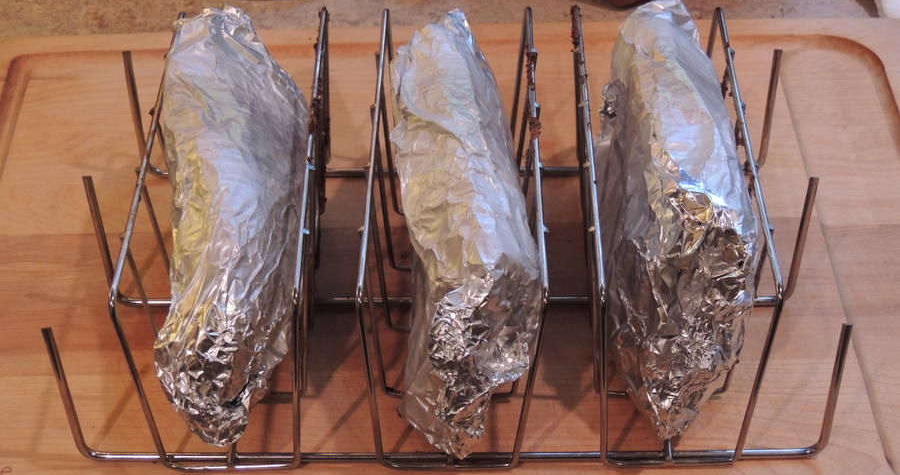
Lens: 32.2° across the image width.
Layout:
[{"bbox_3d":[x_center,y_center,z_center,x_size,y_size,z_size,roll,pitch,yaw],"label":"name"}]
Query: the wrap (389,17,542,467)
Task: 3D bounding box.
[{"bbox_3d":[0.003,-0.008,0.729,0.060,0.101,0.198,-3,41,-2],"label":"wrap"}]

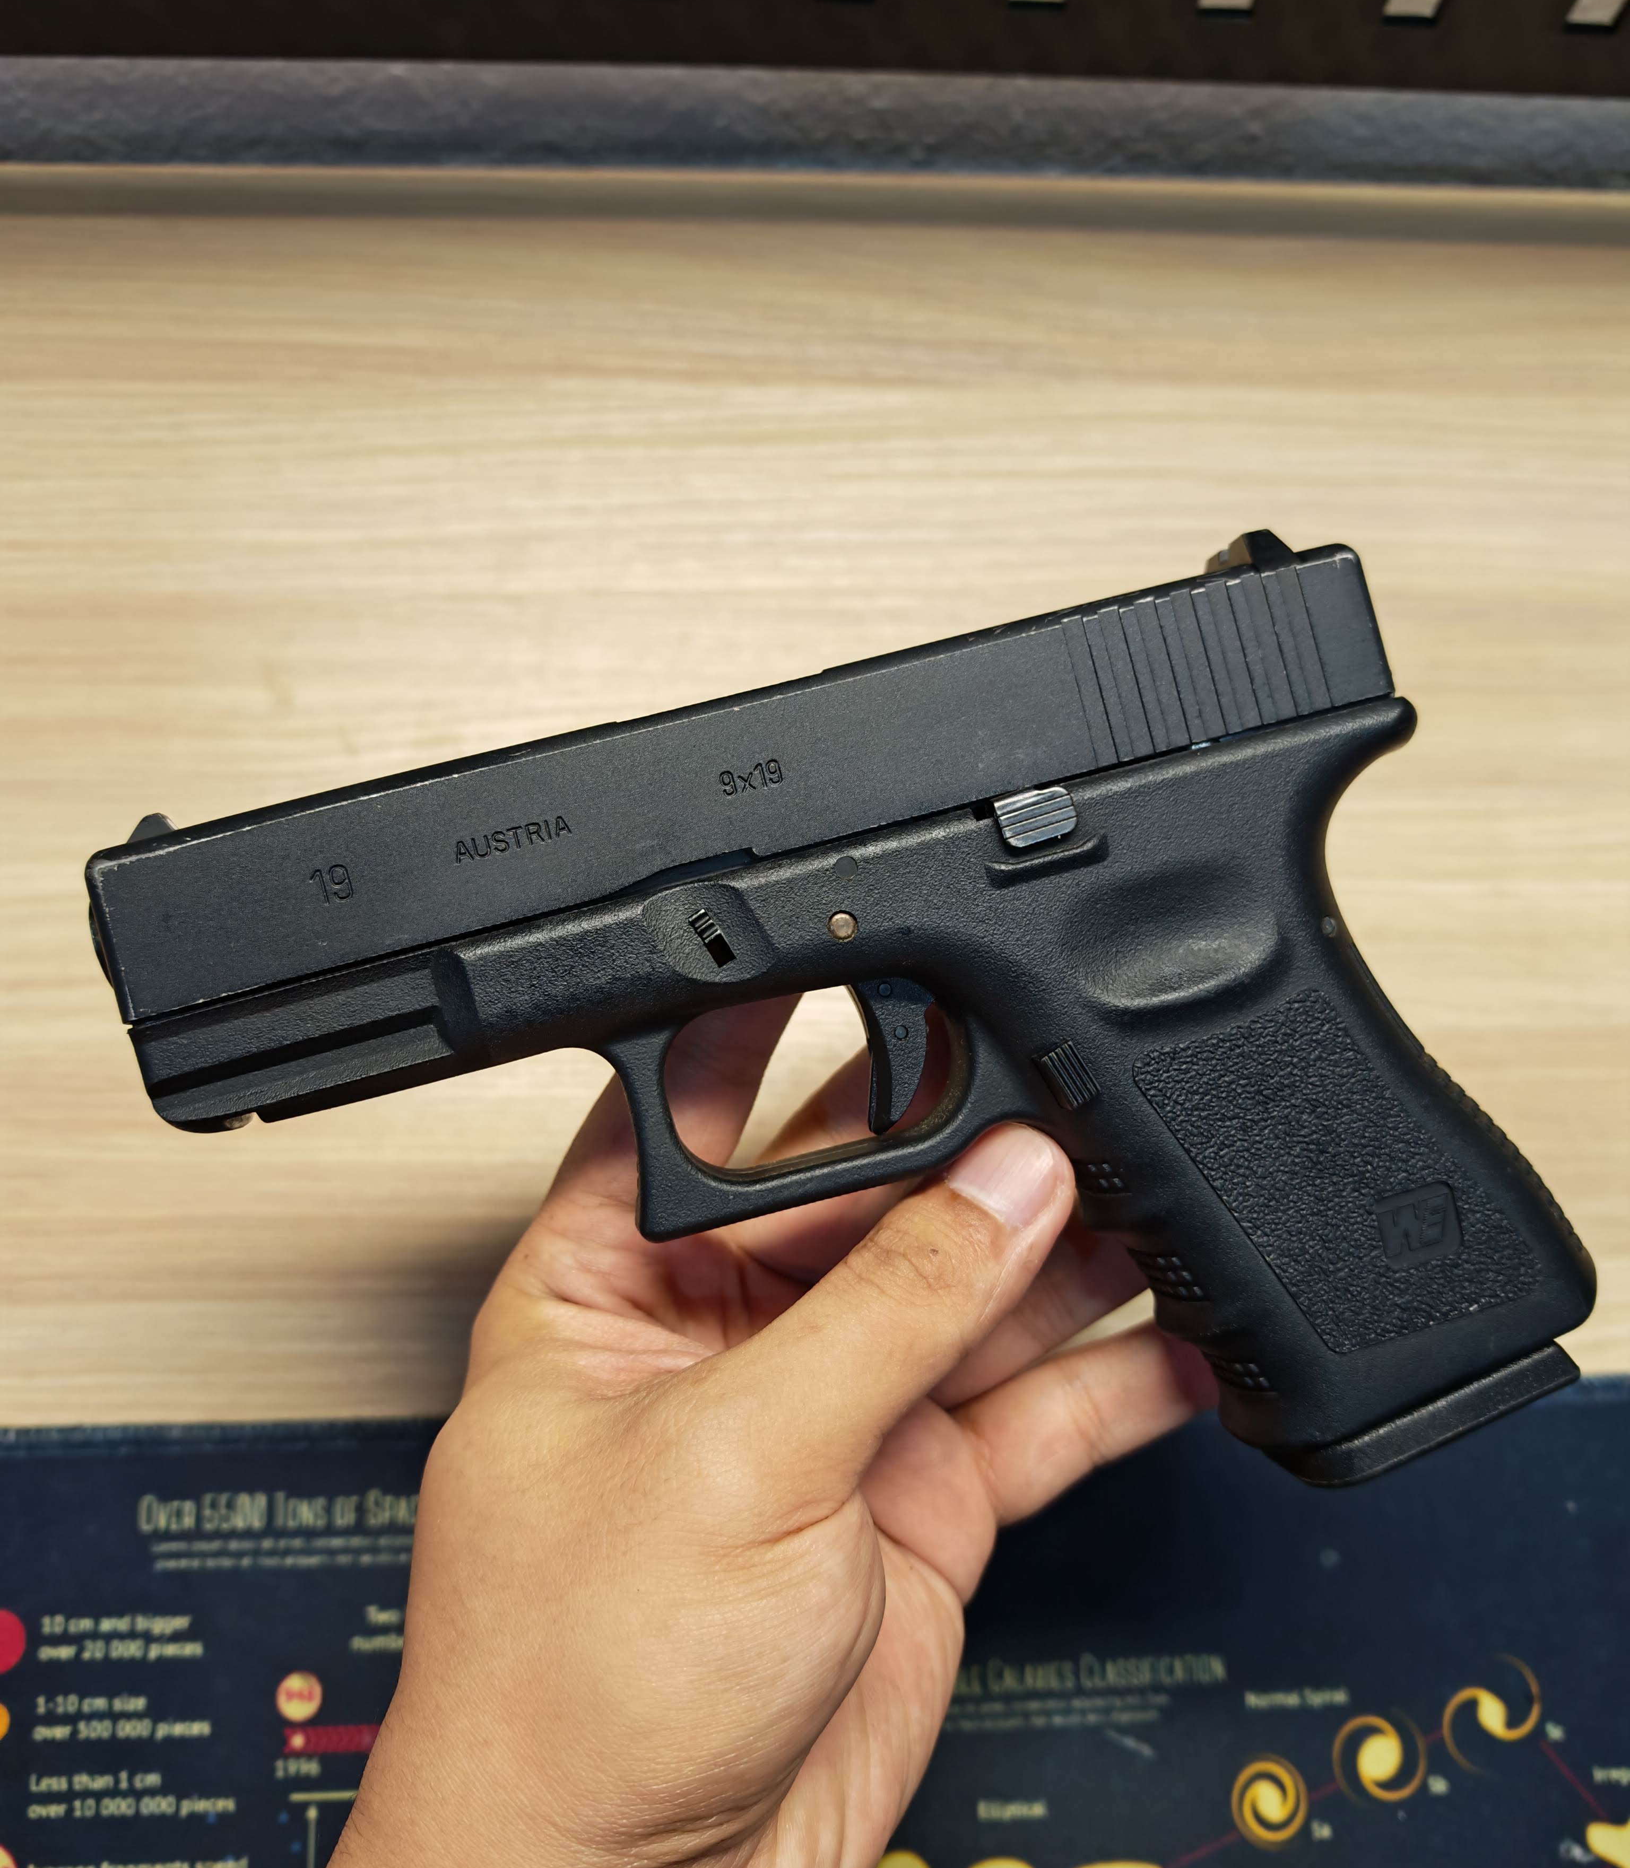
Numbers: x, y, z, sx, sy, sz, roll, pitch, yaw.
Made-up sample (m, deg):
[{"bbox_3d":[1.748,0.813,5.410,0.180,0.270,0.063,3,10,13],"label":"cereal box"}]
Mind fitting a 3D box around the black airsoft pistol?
[{"bbox_3d":[0.008,0.025,0.211,0.186,0.031,0.131,-15,90,-5],"label":"black airsoft pistol"}]

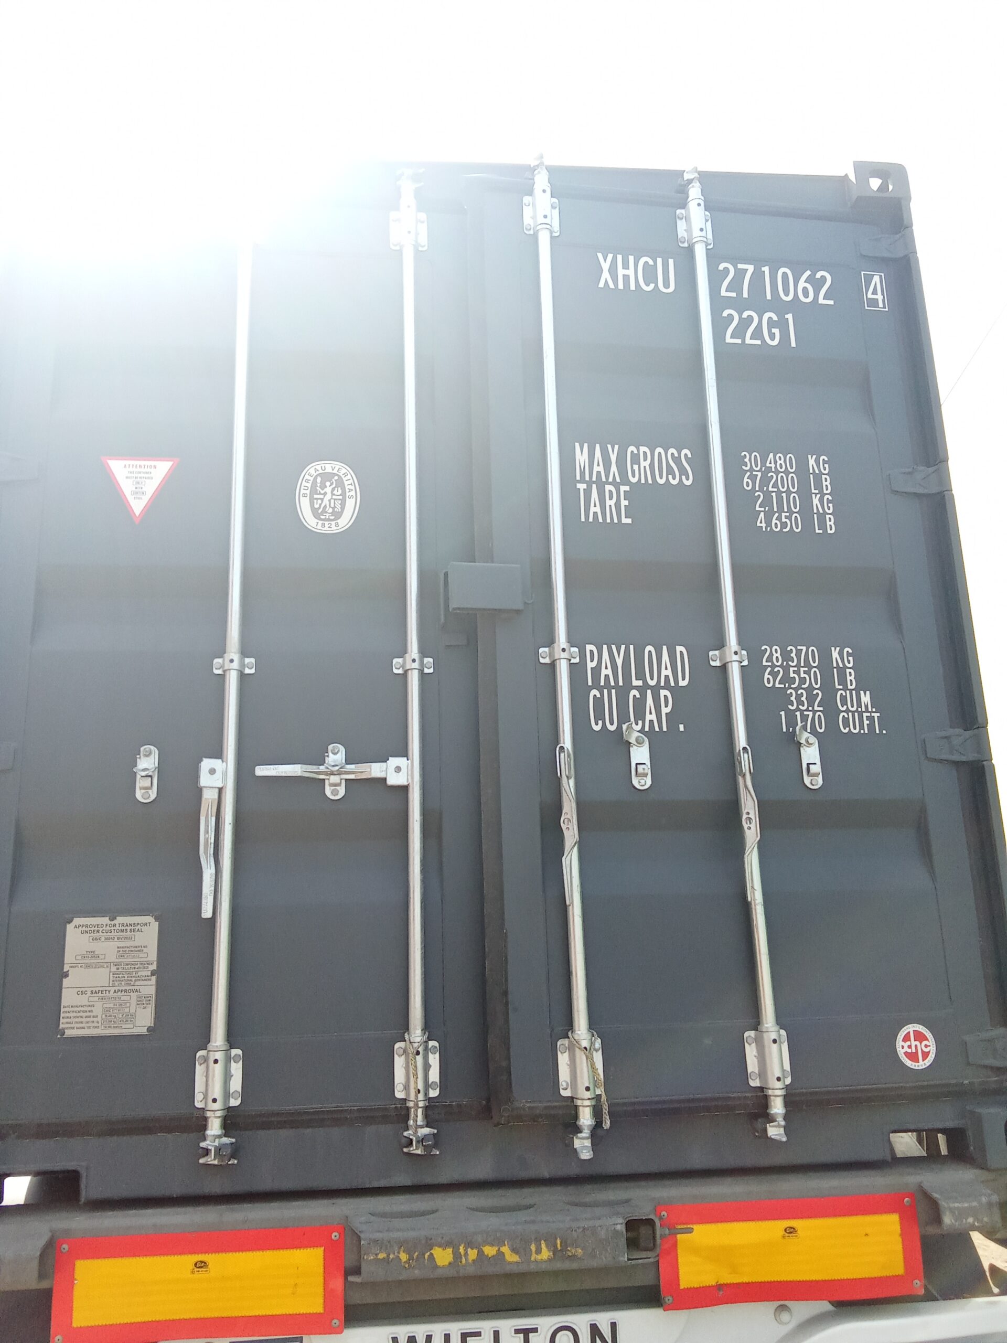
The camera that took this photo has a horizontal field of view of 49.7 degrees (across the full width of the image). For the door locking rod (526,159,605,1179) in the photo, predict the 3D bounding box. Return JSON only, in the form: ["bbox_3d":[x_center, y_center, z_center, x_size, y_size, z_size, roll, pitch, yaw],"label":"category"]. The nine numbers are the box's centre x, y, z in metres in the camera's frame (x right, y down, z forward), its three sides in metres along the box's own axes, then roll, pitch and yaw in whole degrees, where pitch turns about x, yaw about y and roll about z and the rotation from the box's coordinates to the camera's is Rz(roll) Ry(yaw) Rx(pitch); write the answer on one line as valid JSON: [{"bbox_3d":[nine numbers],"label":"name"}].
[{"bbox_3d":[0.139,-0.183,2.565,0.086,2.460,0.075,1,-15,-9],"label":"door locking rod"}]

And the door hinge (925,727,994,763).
[{"bbox_3d":[1.097,0.181,2.632,0.150,0.087,0.055,1,-15,-9],"label":"door hinge"}]

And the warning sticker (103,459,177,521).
[{"bbox_3d":[-0.896,-0.444,2.666,0.192,0.178,0.004,0,-15,-5],"label":"warning sticker"}]

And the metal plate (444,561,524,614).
[{"bbox_3d":[-0.043,-0.196,2.552,0.173,0.116,0.038,1,-15,-9],"label":"metal plate"}]

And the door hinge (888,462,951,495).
[{"bbox_3d":[1.075,-0.500,2.817,0.150,0.086,0.055,1,-15,-9],"label":"door hinge"}]

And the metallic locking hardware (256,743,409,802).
[{"bbox_3d":[-0.389,0.228,2.490,0.351,0.133,0.055,0,-15,-5],"label":"metallic locking hardware"}]

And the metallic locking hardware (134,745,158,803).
[{"bbox_3d":[-0.810,0.229,2.456,0.049,0.133,0.045,0,-15,-5],"label":"metallic locking hardware"}]

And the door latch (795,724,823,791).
[{"bbox_3d":[0.733,0.202,2.579,0.060,0.152,0.040,1,-15,-9],"label":"door latch"}]

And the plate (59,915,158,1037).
[{"bbox_3d":[-0.860,0.661,2.368,0.202,0.252,0.005,0,-15,-5],"label":"plate"}]

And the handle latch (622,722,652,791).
[{"bbox_3d":[0.309,0.195,2.502,0.073,0.153,0.050,1,-15,-9],"label":"handle latch"}]

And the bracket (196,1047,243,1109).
[{"bbox_3d":[-0.609,0.868,2.307,0.098,0.118,0.060,0,-15,-5],"label":"bracket"}]

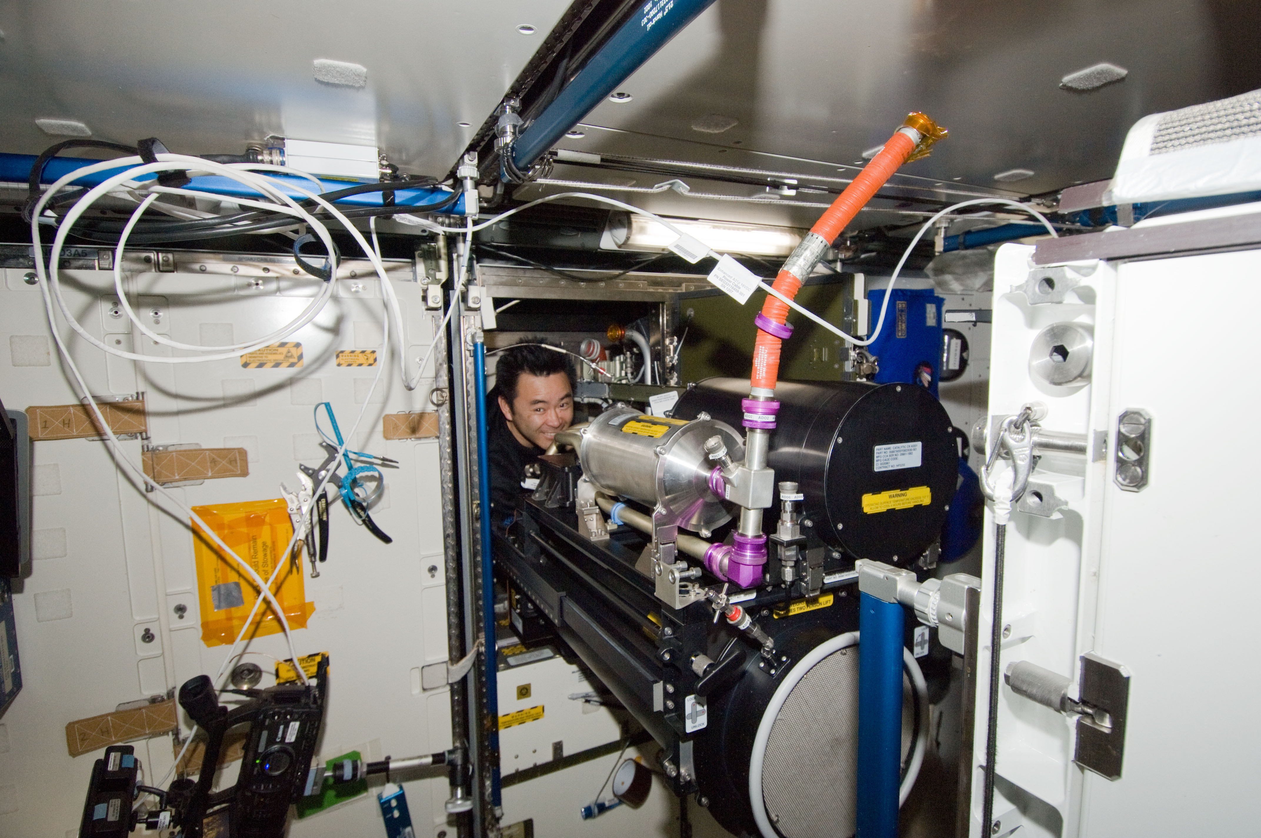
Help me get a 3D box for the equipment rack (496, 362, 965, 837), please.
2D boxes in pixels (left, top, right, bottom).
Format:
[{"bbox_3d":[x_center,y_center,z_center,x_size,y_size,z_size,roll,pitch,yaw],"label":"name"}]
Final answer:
[{"bbox_3d":[0.128,0.271,1.164,0.495,0.690,0.750,-4,6,-26],"label":"equipment rack"}]

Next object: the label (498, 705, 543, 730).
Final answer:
[{"bbox_3d":[-0.263,0.721,1.520,0.114,0.033,0.002,-4,6,-26],"label":"label"}]

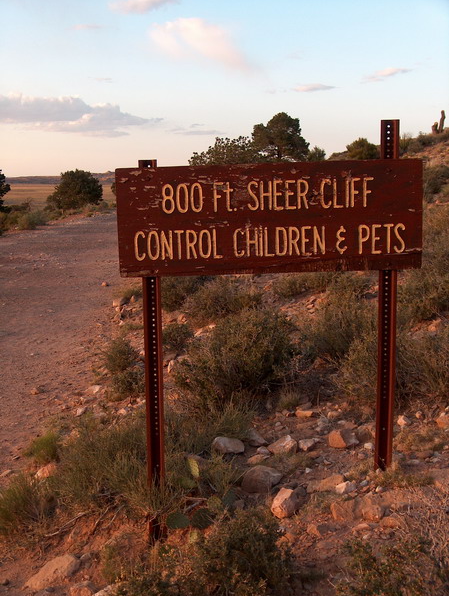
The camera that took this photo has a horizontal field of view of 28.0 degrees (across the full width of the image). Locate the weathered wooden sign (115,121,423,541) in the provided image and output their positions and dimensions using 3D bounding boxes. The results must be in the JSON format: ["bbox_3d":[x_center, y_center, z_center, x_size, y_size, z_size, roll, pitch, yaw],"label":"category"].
[{"bbox_3d":[0.205,0.189,4.048,1.312,1.917,0.100,-1,10,2],"label":"weathered wooden sign"}]

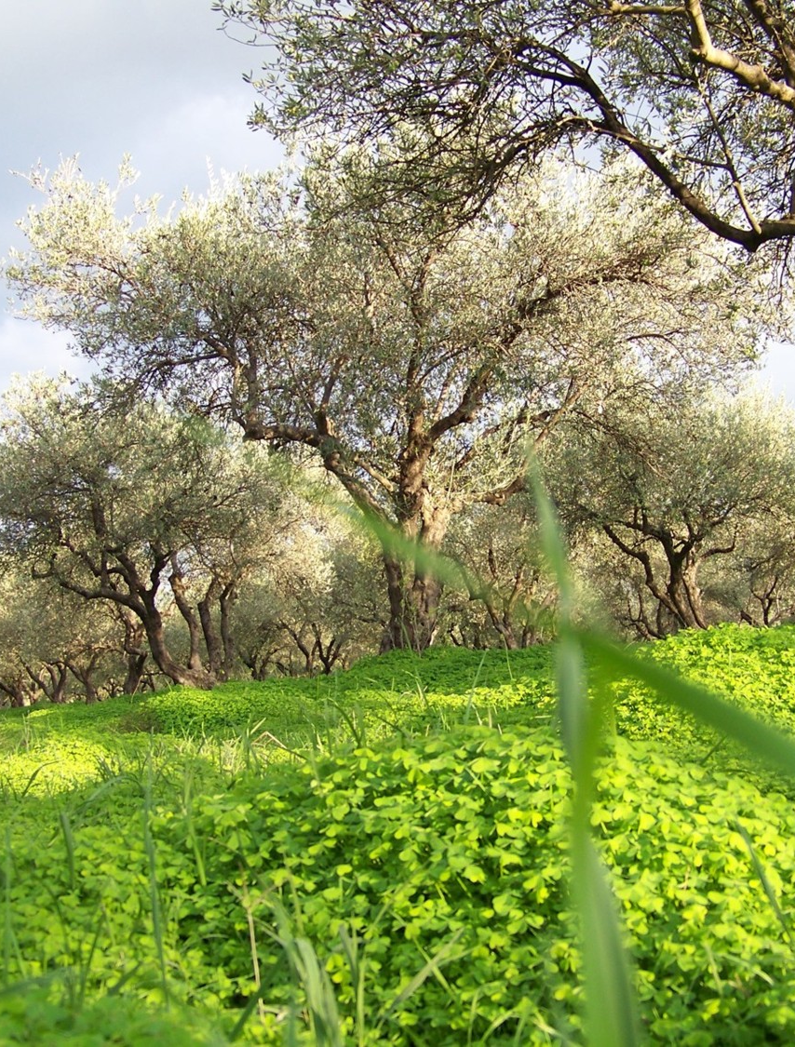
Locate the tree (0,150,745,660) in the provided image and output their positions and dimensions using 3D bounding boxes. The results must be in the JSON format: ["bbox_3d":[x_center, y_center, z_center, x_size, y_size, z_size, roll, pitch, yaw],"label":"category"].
[{"bbox_3d":[-0.130,-1.200,14.400,7.300,4.900,6.300,-1,-6,0],"label":"tree"}]

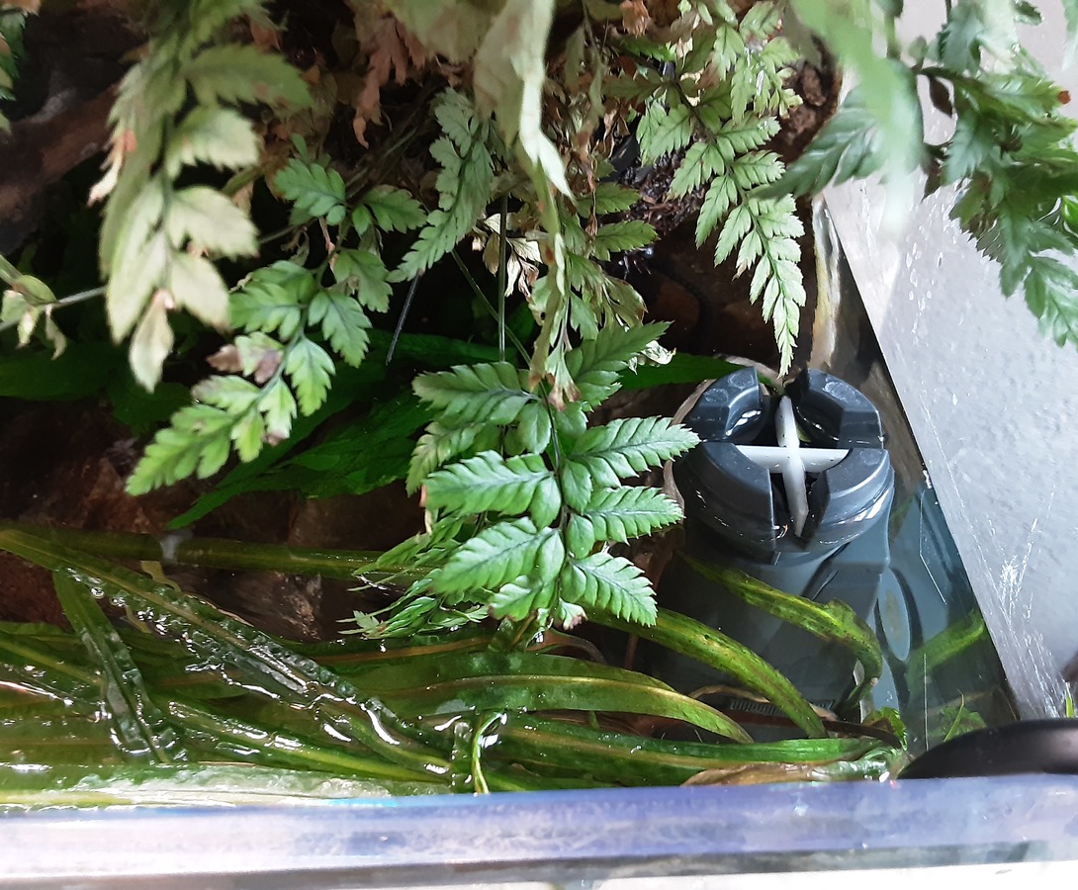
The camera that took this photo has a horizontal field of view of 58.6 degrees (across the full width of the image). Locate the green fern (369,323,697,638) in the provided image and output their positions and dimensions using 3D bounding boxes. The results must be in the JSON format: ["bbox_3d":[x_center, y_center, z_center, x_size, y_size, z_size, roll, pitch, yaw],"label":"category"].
[{"bbox_3d":[-0.001,0.007,0.238,0.078,0.046,0.068,-1,46,1],"label":"green fern"}]

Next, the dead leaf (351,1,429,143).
[{"bbox_3d":[-0.046,-0.111,0.290,0.022,0.040,0.020,-1,46,1],"label":"dead leaf"}]

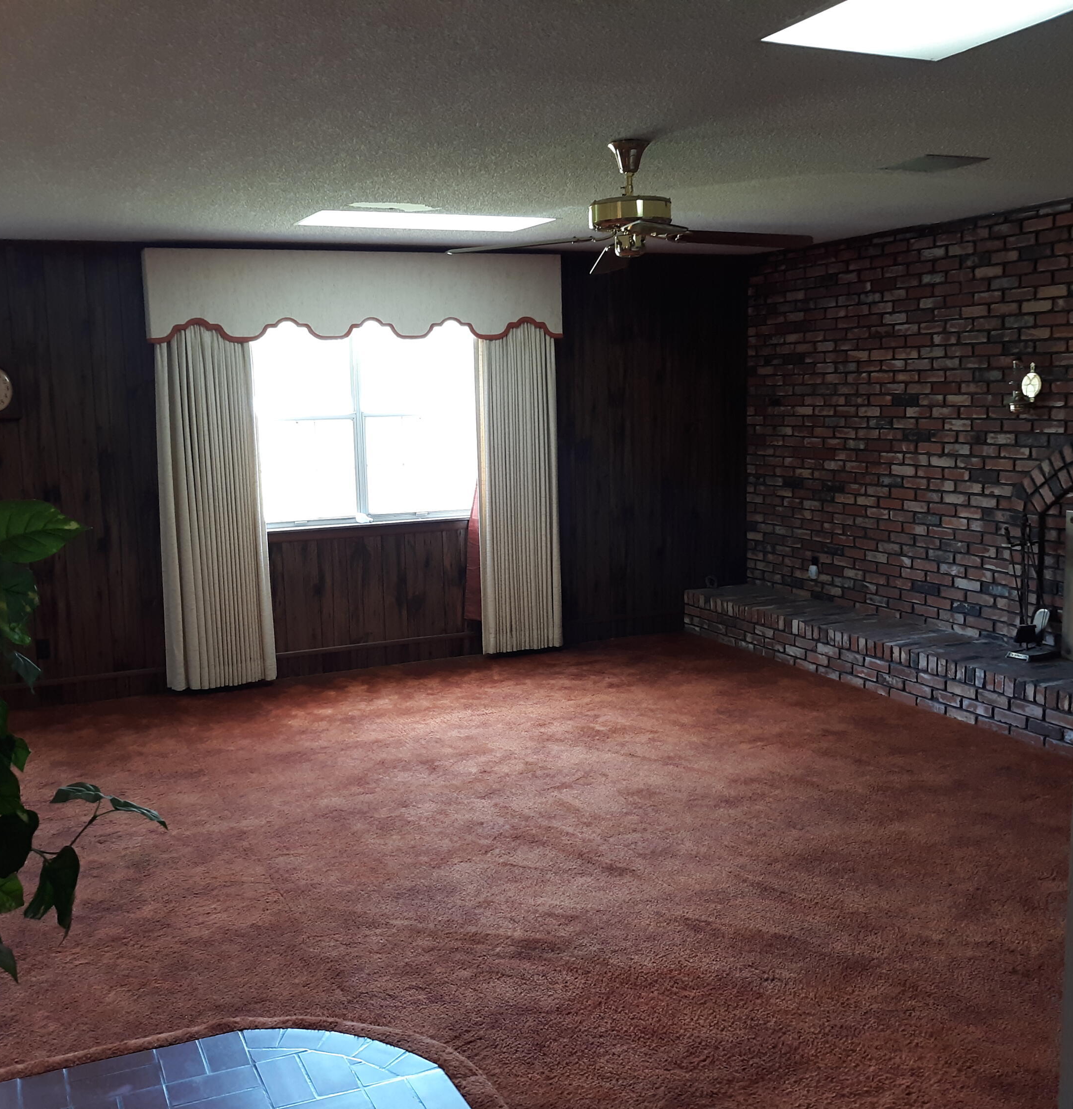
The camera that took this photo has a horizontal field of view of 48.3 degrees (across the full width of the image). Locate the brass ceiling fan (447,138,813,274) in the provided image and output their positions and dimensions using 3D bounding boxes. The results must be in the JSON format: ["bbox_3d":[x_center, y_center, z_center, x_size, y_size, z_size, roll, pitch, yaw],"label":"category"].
[{"bbox_3d":[0.331,-1.248,4.220,1.310,0.400,1.310,-2,8,-3],"label":"brass ceiling fan"}]

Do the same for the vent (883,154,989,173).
[{"bbox_3d":[1.571,-1.552,4.769,0.305,0.030,0.305,-5,9,-24],"label":"vent"}]

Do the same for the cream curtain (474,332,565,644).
[{"bbox_3d":[-0.106,-0.470,7.455,0.535,2.158,0.140,-5,9,-24],"label":"cream curtain"}]

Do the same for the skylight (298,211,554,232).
[{"bbox_3d":[-0.566,-1.710,6.101,1.200,0.060,0.525,-5,9,-24],"label":"skylight"}]

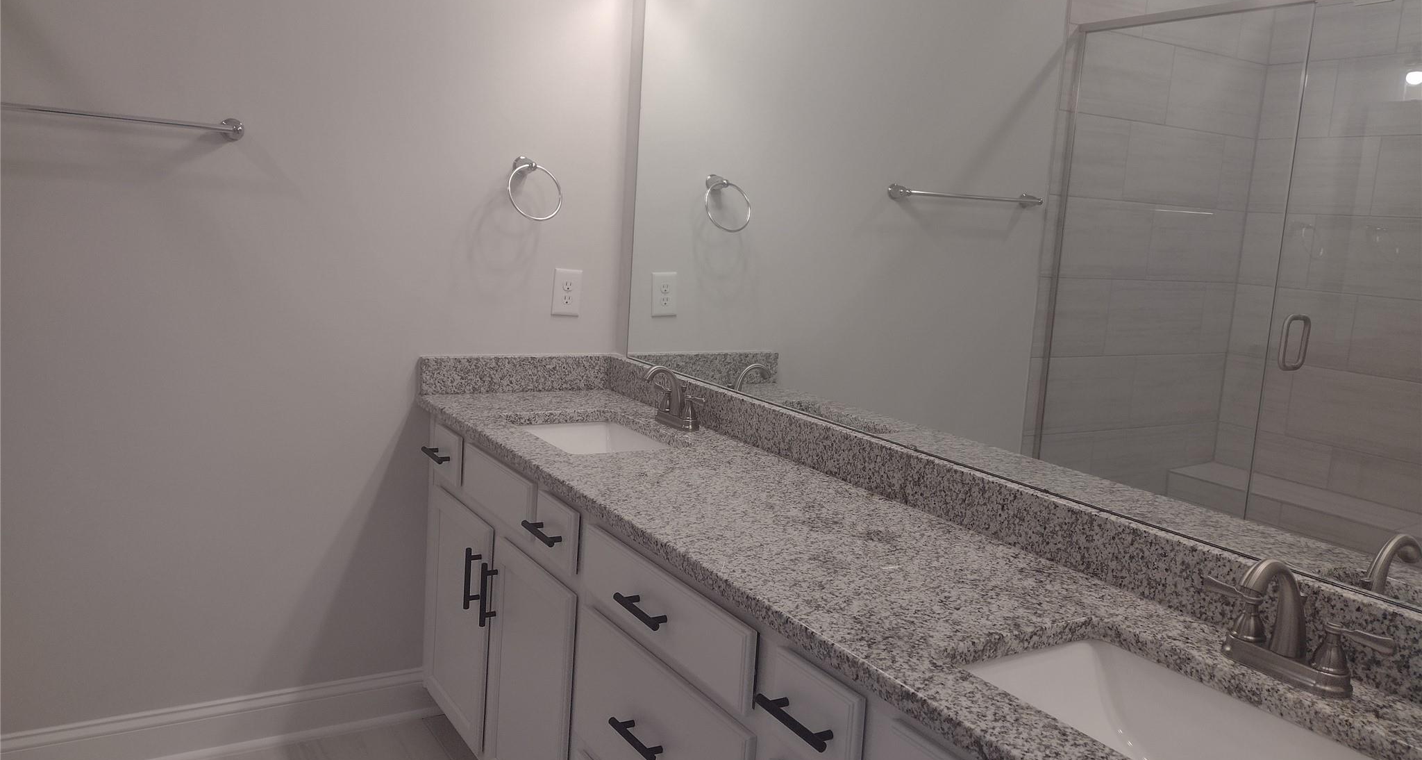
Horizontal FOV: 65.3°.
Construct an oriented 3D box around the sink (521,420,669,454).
[{"bbox_3d":[-0.276,0.214,2.582,0.305,0.155,0.450,-1,10,-31],"label":"sink"}]

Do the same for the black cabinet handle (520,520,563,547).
[{"bbox_3d":[-0.327,0.298,2.162,0.036,0.012,0.142,-1,10,-31],"label":"black cabinet handle"}]

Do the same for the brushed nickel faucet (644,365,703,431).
[{"bbox_3d":[-0.108,0.039,2.661,0.143,0.150,0.248,-1,10,-31],"label":"brushed nickel faucet"}]

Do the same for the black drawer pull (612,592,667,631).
[{"bbox_3d":[-0.110,0.375,1.805,0.036,0.012,0.142,-1,10,-31],"label":"black drawer pull"}]

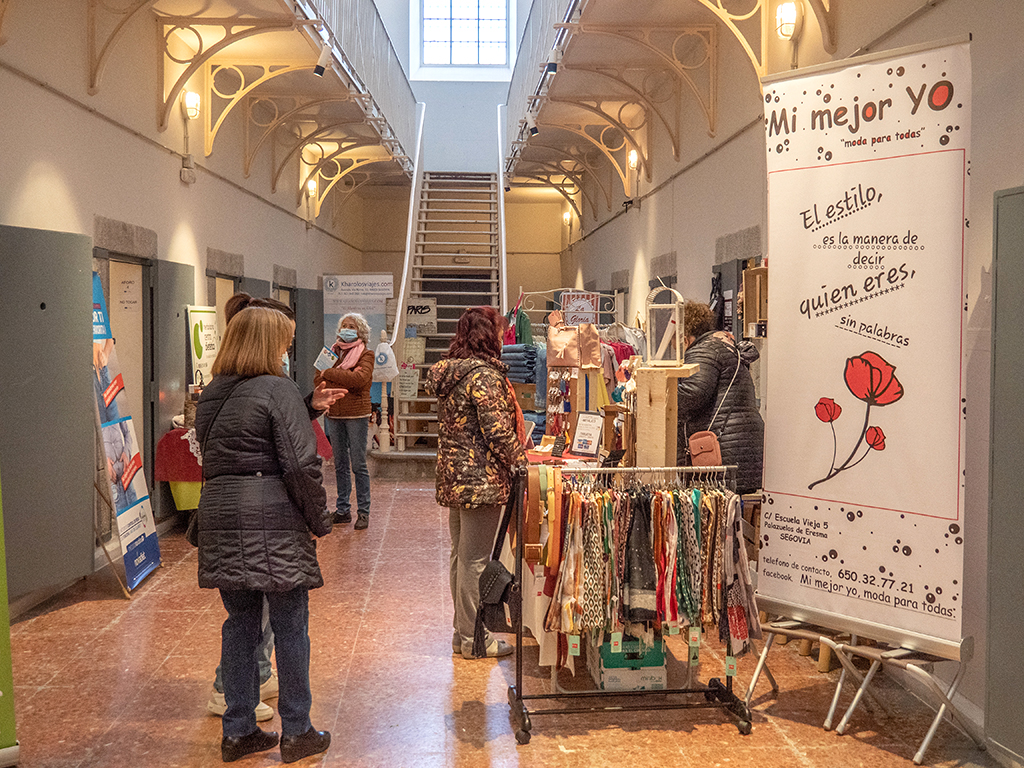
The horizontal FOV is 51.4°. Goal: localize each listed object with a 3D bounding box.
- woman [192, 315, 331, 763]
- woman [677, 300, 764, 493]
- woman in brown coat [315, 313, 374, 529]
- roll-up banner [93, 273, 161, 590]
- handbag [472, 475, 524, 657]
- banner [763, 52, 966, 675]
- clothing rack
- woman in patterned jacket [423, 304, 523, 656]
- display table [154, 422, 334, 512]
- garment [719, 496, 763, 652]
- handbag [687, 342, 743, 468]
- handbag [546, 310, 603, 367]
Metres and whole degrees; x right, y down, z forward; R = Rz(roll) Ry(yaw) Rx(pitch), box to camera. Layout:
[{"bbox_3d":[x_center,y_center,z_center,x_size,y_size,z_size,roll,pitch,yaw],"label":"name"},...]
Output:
[{"bbox_3d":[-0.873,0.516,3.777,0.460,1.580,0.350,2,4,33],"label":"woman"},{"bbox_3d":[1.087,0.391,5.533,0.480,1.620,0.500,3,4,37],"label":"woman"},{"bbox_3d":[-1.254,0.254,7.999,0.460,1.600,0.360,1,4,20],"label":"woman in brown coat"},{"bbox_3d":[-2.395,0.242,6.193,0.200,1.850,0.800,-12,4,-4],"label":"roll-up banner"},{"bbox_3d":[-0.051,0.693,4.068,0.180,0.690,0.150,2,4,30],"label":"handbag"},{"bbox_3d":[1.265,-0.115,3.929,0.160,2.120,0.850,-3,5,-42],"label":"banner"},{"bbox_3d":[0.440,0.803,4.095,0.880,0.980,0.470,0,3,-6],"label":"clothing rack"},{"bbox_3d":[-0.166,0.444,4.875,0.380,1.595,0.460,-2,4,-28],"label":"woman in patterned jacket"},{"bbox_3d":[-1.920,0.691,7.655,1.150,0.780,0.950,0,3,0],"label":"display table"},{"bbox_3d":[0.875,0.730,4.081,0.160,0.630,0.180,0,3,-6],"label":"garment"},{"bbox_3d":[0.998,0.107,5.316,0.260,0.620,0.170,1,4,14],"label":"handbag"},{"bbox_3d":[0.381,-0.271,6.495,0.330,0.350,0.160,0,3,3],"label":"handbag"}]

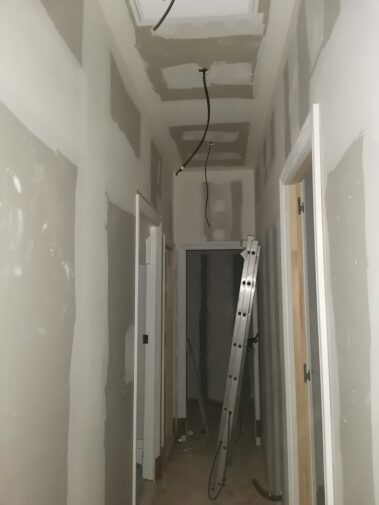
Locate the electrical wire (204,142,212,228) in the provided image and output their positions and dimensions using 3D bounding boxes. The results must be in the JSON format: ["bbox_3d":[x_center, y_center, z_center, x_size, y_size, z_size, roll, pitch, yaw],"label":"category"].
[{"bbox_3d":[0.181,-0.641,3.621,0.062,0.827,0.060,-1,-6,5],"label":"electrical wire"}]

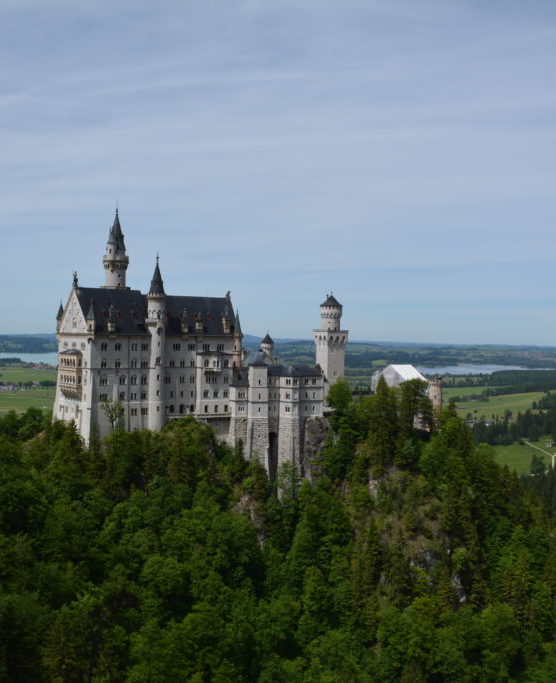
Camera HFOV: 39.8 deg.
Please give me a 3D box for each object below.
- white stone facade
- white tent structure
[{"bbox_3d":[-18.000,0.000,278.000,113.000,88.000,40.000,0,0,-34],"label":"white stone facade"},{"bbox_3d":[52.000,16.200,325.000,12.000,12.500,20.500,0,0,-36],"label":"white tent structure"}]

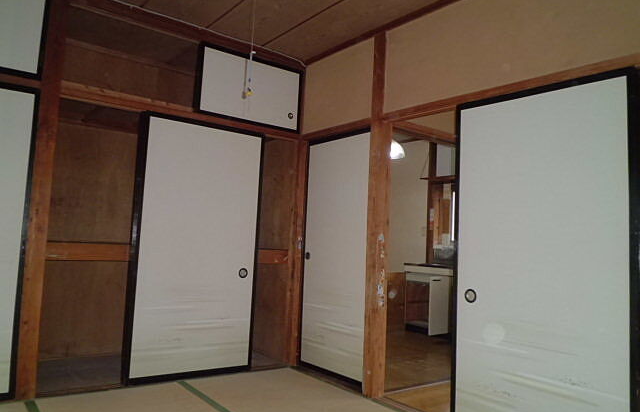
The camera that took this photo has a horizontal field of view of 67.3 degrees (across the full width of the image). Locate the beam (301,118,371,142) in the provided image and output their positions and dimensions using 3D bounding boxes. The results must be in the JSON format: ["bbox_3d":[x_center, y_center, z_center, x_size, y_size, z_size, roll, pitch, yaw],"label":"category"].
[{"bbox_3d":[0.138,-0.547,3.578,0.080,0.056,0.781,6,-5,-38],"label":"beam"}]

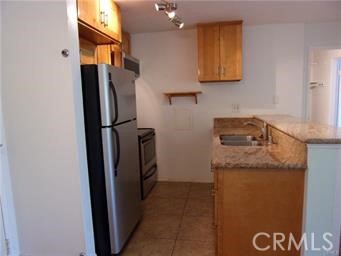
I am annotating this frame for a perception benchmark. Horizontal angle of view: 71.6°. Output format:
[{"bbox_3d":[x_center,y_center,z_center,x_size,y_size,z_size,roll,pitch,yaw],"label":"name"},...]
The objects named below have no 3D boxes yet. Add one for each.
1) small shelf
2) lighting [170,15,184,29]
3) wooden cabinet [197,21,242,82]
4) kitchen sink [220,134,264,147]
[{"bbox_3d":[0.209,-0.464,3.681,0.555,0.205,0.210,-1,7,11],"label":"small shelf"},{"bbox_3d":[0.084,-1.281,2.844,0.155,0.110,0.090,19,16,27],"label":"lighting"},{"bbox_3d":[0.715,-1.074,3.451,0.605,0.785,0.320,-1,7,11],"label":"wooden cabinet"},{"bbox_3d":[0.765,0.229,2.670,0.430,0.200,0.770,-1,7,11],"label":"kitchen sink"}]

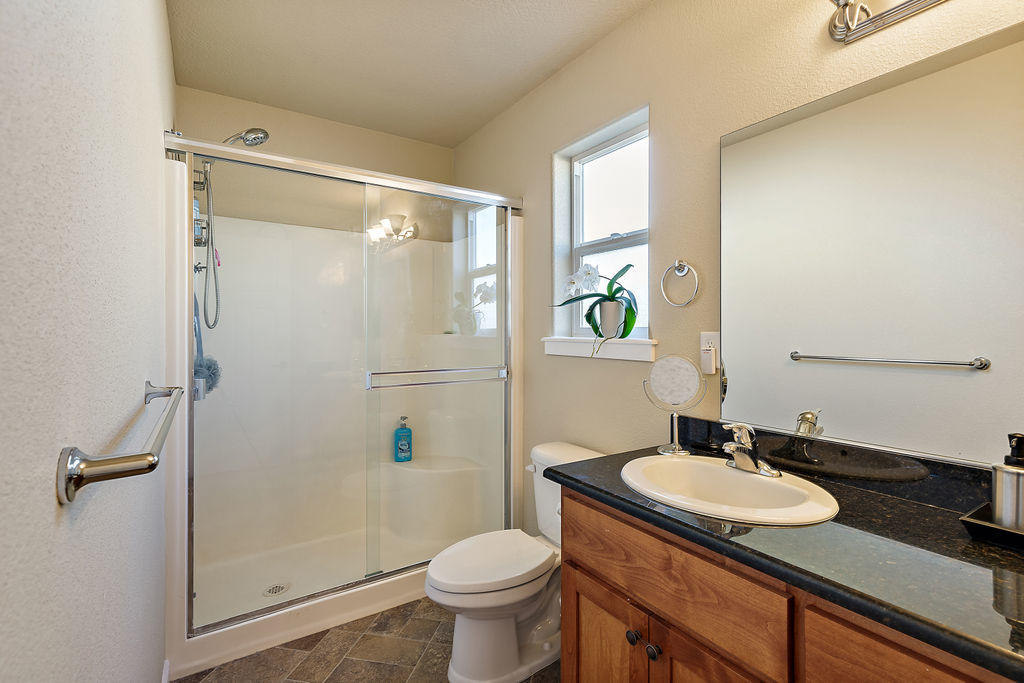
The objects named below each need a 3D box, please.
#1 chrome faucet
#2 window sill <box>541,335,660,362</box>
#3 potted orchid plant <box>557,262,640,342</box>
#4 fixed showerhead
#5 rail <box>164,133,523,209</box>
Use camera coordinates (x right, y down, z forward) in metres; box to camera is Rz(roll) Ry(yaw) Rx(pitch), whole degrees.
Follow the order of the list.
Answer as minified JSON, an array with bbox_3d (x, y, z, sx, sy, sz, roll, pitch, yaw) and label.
[{"bbox_3d":[0.628,0.293,1.247,0.185,0.142,0.150,0,1,-34],"label":"chrome faucet"},{"bbox_3d":[0.389,0.028,1.988,0.150,0.083,0.670,0,1,-34],"label":"window sill"},{"bbox_3d":[0.377,-0.170,1.956,0.200,0.315,0.400,0,1,-34],"label":"potted orchid plant"},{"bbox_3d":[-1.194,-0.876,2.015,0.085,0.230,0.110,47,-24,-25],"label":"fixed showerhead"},{"bbox_3d":[-0.580,-0.712,2.002,1.510,0.058,0.055,0,1,-34],"label":"rail"}]

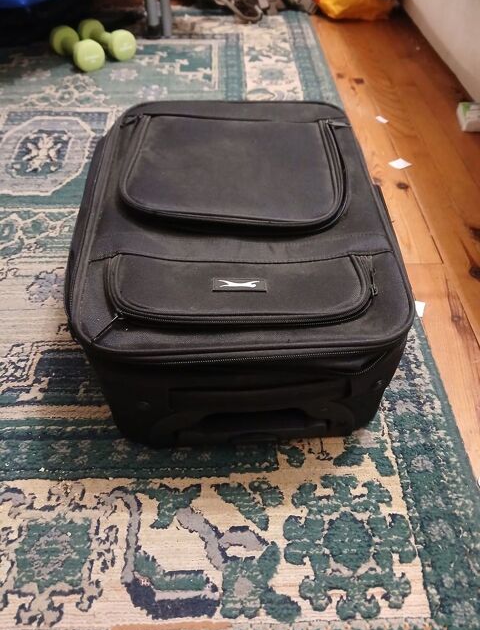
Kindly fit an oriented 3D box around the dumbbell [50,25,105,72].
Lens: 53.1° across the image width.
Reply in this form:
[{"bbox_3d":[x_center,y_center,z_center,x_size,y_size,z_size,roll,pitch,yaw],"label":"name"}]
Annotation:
[{"bbox_3d":[-0.476,-0.779,1.405,0.077,0.077,0.197,-33,57,-26],"label":"dumbbell"}]

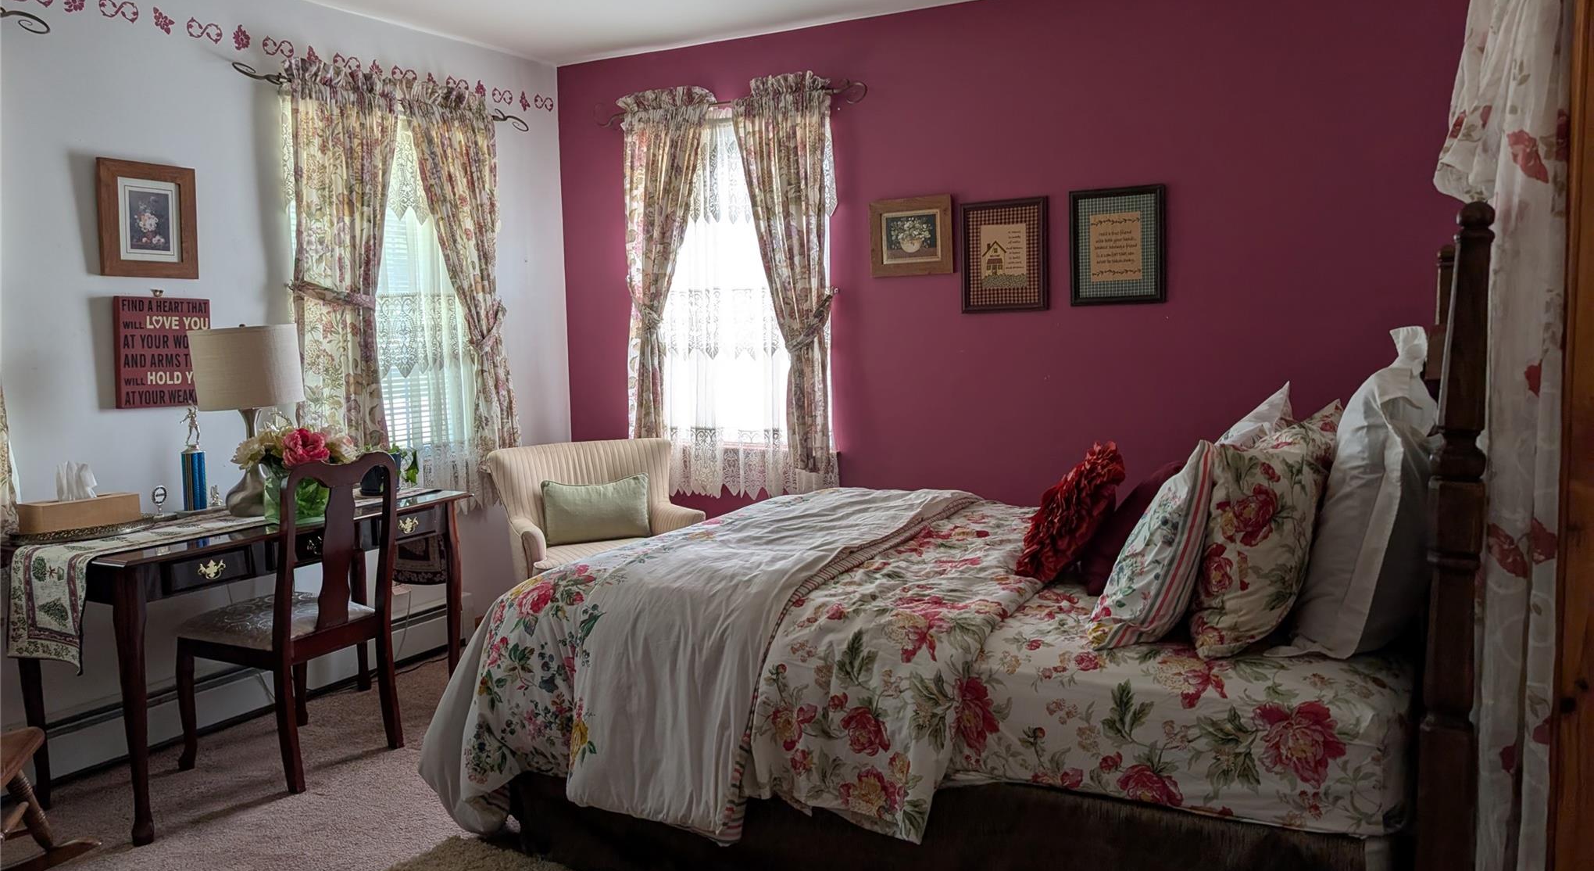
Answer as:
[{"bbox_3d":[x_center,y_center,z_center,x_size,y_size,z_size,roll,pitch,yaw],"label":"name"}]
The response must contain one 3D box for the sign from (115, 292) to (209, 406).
[{"bbox_3d":[-2.033,-0.271,3.571,0.035,0.344,0.302,3,7,30],"label":"sign"}]

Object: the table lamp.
[{"bbox_3d":[-1.730,-0.055,3.488,0.306,0.607,0.306,3,7,30],"label":"table lamp"}]

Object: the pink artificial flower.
[{"bbox_3d":[-1.489,0.038,3.351,0.145,0.125,0.120,-4,7,-24],"label":"pink artificial flower"}]

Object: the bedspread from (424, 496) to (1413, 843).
[{"bbox_3d":[0.459,0.583,3.047,2.120,0.620,1.700,3,7,28],"label":"bedspread"}]

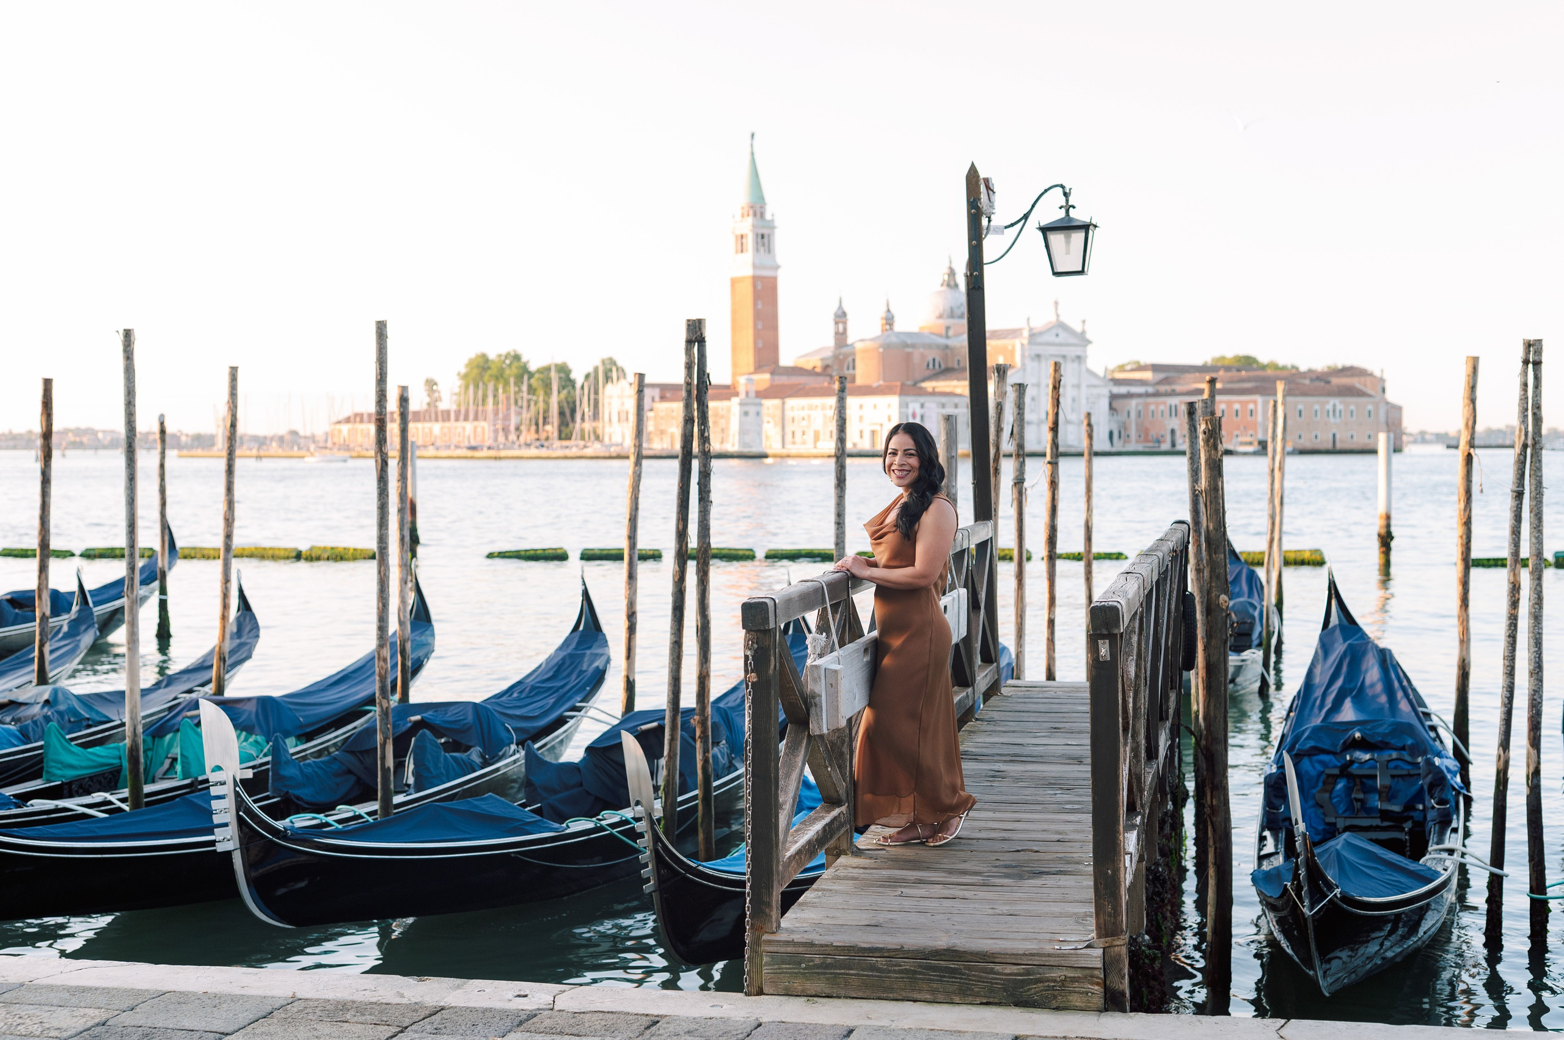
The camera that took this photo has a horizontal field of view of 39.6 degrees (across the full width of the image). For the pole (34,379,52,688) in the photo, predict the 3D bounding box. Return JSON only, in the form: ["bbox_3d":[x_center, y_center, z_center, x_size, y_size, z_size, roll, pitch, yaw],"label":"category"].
[{"bbox_3d":[-6.442,0.440,18.964,0.100,3.340,0.100,2,2,12],"label":"pole"}]

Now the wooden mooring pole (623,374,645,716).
[{"bbox_3d":[-1.326,0.515,19.345,0.100,3.627,0.100,2,2,0],"label":"wooden mooring pole"}]

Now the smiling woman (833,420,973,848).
[{"bbox_3d":[0.466,0.433,8.320,0.500,1.630,0.450,-1,2,-21],"label":"smiling woman"}]

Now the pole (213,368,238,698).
[{"bbox_3d":[-5.119,0.467,19.944,0.093,3.726,0.093,3,2,0],"label":"pole"}]

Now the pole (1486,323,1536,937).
[{"bbox_3d":[3.989,0.663,11.881,0.090,3.294,0.090,3,2,12],"label":"pole"}]

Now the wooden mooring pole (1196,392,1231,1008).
[{"bbox_3d":[1.891,1.092,9.450,0.100,3.133,0.100,-1,2,0],"label":"wooden mooring pole"}]

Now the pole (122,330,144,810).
[{"bbox_3d":[-4.459,0.598,14.940,0.092,3.801,0.092,0,2,0],"label":"pole"}]

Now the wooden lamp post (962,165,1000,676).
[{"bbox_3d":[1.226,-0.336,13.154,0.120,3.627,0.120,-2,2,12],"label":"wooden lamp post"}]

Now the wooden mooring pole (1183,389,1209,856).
[{"bbox_3d":[2.418,0.809,12.495,0.085,2.974,0.085,-2,2,12],"label":"wooden mooring pole"}]

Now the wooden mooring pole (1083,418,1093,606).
[{"bbox_3d":[3.456,0.460,24.451,0.090,3.324,0.090,-1,2,0],"label":"wooden mooring pole"}]

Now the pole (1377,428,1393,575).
[{"bbox_3d":[12.539,-0.367,45.164,0.310,2.898,0.310,0,2,12],"label":"pole"}]

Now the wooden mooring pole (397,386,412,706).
[{"bbox_3d":[-3.230,0.488,18.561,0.100,3.238,0.100,1,2,12],"label":"wooden mooring pole"}]

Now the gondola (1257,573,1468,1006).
[{"bbox_3d":[4.080,1.639,15.350,1.450,1.750,10.800,0,2,15],"label":"gondola"}]

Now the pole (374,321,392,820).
[{"bbox_3d":[-2.392,0.555,13.056,0.085,3.487,0.085,0,2,12],"label":"pole"}]

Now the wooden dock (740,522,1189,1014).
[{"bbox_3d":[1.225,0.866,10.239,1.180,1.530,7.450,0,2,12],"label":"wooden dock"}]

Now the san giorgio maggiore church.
[{"bbox_3d":[17.238,-50.315,490.000,62.000,71.000,95.000,-2,3,-42],"label":"san giorgio maggiore church"}]

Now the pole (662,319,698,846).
[{"bbox_3d":[-0.600,0.579,12.555,0.088,3.461,0.088,3,2,12],"label":"pole"}]

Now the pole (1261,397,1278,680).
[{"bbox_3d":[5.744,0.324,25.648,0.090,3.487,0.090,1,2,0],"label":"pole"}]

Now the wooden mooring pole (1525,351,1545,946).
[{"bbox_3d":[4.503,0.733,12.944,0.090,3.577,0.090,-1,2,0],"label":"wooden mooring pole"}]

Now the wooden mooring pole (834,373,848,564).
[{"bbox_3d":[0.467,0.486,17.507,0.100,3.280,0.100,1,2,12],"label":"wooden mooring pole"}]

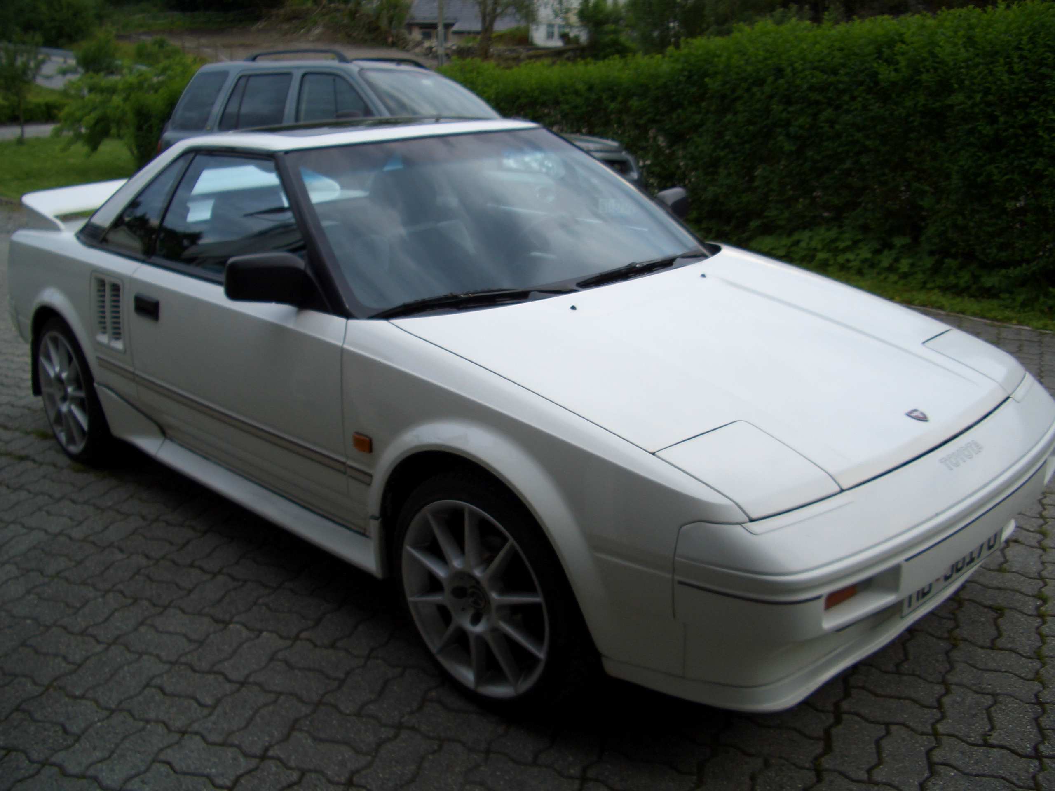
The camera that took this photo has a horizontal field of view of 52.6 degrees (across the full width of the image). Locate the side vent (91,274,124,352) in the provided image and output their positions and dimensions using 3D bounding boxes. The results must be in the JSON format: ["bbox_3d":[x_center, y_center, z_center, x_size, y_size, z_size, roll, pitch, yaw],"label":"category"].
[{"bbox_3d":[-1.415,-0.278,3.617,0.050,0.250,0.270,-9,18,-44],"label":"side vent"}]

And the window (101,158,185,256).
[{"bbox_3d":[-1.295,-0.661,3.589,0.410,0.345,0.045,16,-3,43],"label":"window"}]

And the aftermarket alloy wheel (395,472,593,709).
[{"bbox_3d":[-0.053,0.444,2.515,0.600,0.600,0.215,15,24,41],"label":"aftermarket alloy wheel"}]

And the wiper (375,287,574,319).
[{"bbox_3d":[-0.132,-0.248,2.747,0.560,0.055,0.065,-6,29,-27],"label":"wiper"}]

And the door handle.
[{"bbox_3d":[-1.200,-0.280,3.386,0.040,0.064,0.165,-9,18,-44],"label":"door handle"}]

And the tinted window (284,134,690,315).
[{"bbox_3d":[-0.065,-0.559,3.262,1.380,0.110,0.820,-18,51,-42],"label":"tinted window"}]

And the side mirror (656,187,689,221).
[{"bbox_3d":[0.497,-0.672,3.853,0.195,0.125,0.115,-17,24,-42],"label":"side mirror"}]

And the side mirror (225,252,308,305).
[{"bbox_3d":[-0.670,-0.305,2.766,0.195,0.125,0.115,-17,24,-42],"label":"side mirror"}]

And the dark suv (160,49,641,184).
[{"bbox_3d":[-1.198,-2.054,9.172,4.400,1.740,1.840,9,18,31],"label":"dark suv"}]

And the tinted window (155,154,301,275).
[{"bbox_3d":[-0.834,-0.520,3.139,0.910,0.370,0.050,16,-3,43],"label":"tinted window"}]

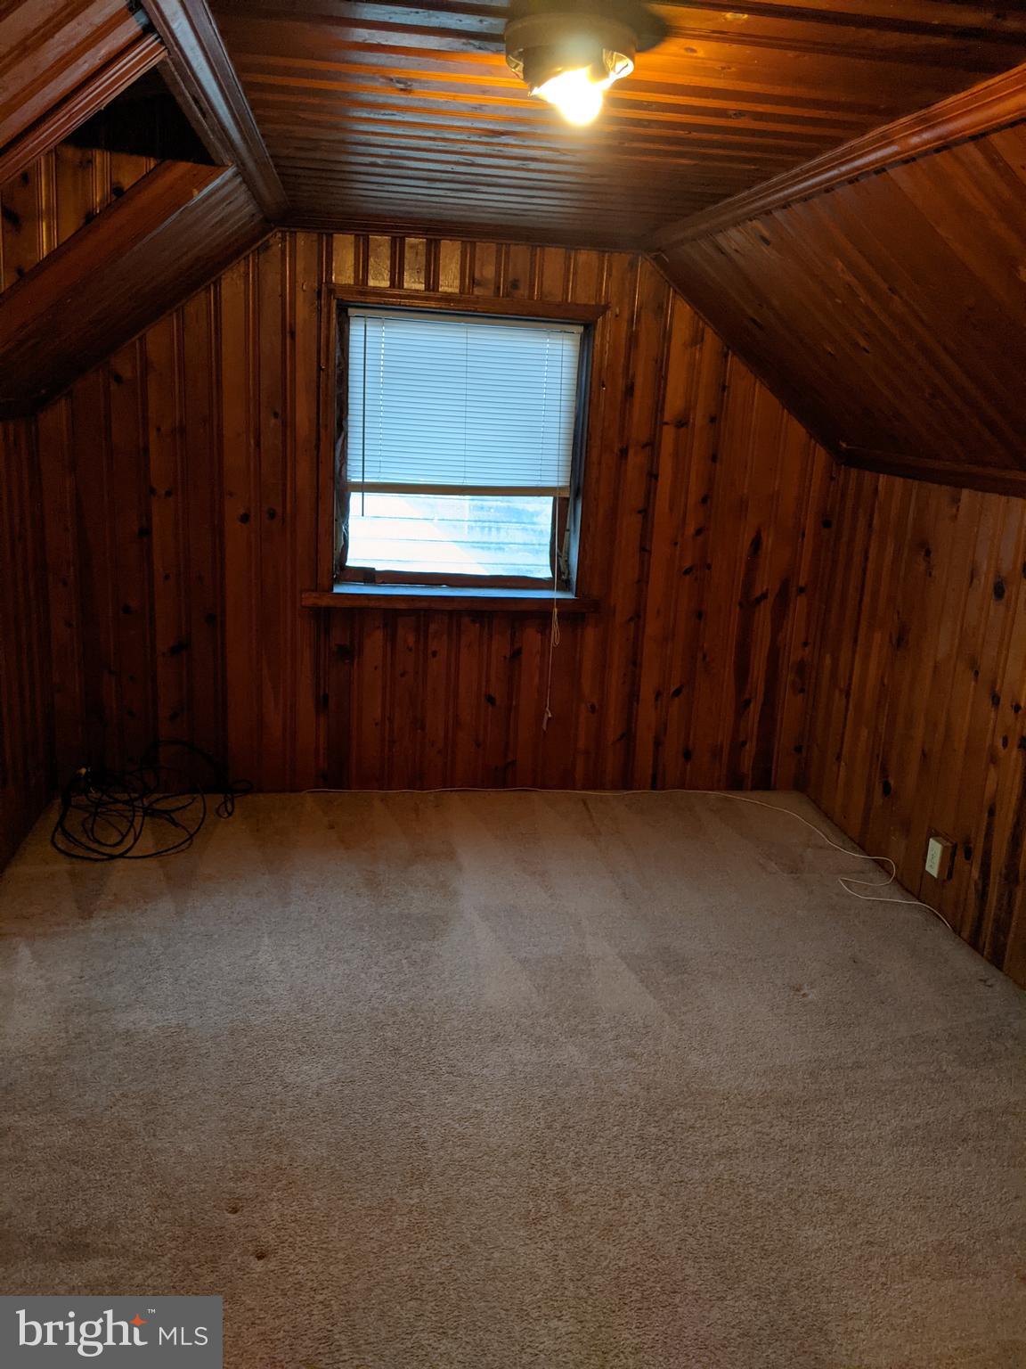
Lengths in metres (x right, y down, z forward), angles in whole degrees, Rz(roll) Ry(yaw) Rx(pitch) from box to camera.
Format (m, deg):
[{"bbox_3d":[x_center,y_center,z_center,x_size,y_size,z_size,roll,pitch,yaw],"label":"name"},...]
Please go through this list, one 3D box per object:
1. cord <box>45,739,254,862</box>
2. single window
[{"bbox_3d":[-1.319,0.408,3.886,0.665,0.218,0.600,0,16,-9],"label":"cord"},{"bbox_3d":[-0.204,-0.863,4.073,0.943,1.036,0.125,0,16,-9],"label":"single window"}]

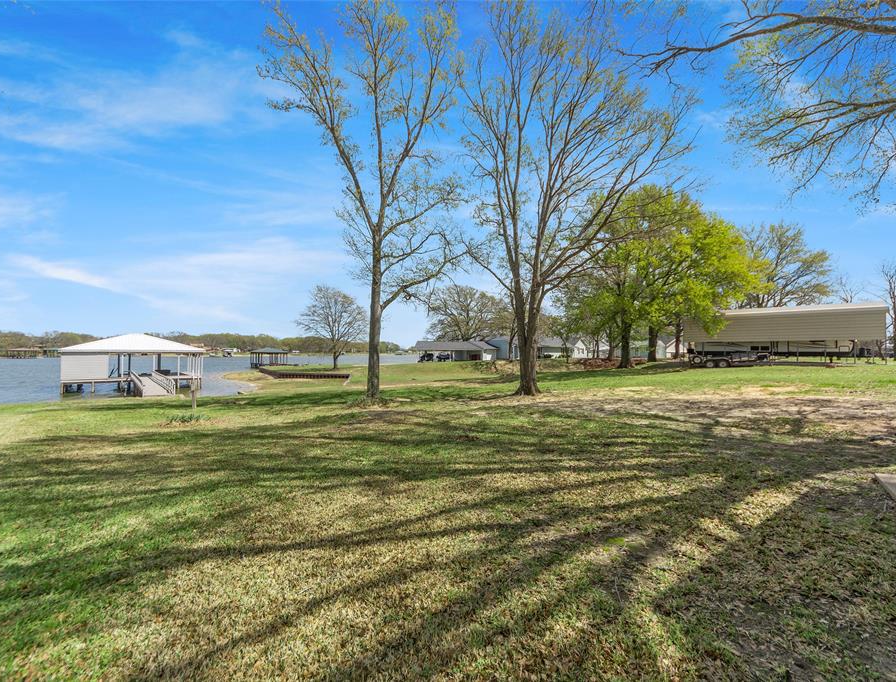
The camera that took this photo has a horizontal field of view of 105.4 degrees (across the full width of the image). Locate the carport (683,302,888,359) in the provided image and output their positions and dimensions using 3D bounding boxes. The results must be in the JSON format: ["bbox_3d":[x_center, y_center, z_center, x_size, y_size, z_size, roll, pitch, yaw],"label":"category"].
[{"bbox_3d":[28.171,-0.122,29.980,12.400,5.000,3.800,-1,-2,36],"label":"carport"}]

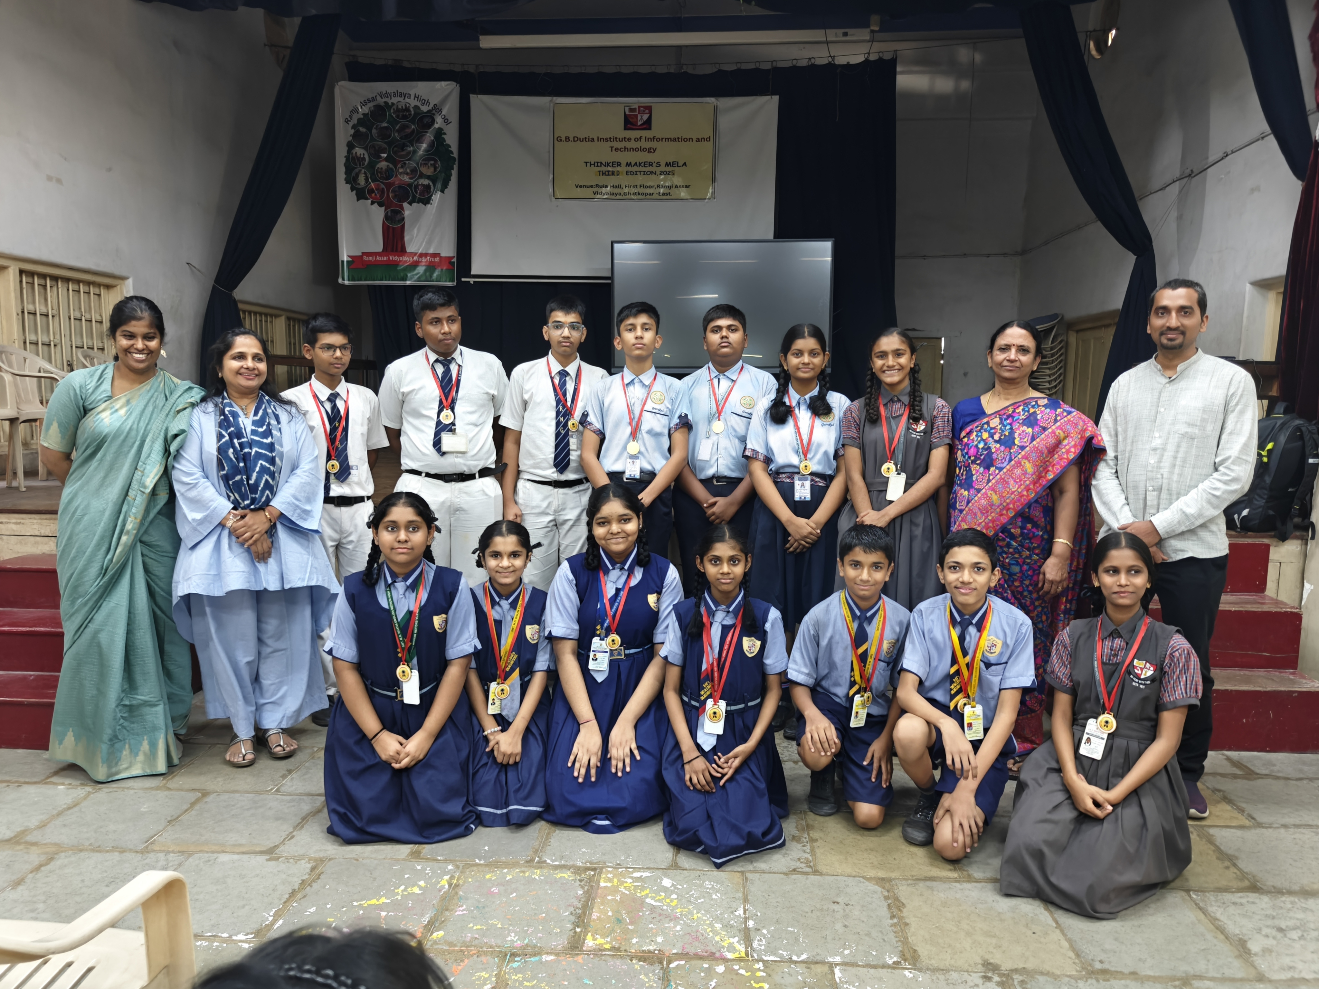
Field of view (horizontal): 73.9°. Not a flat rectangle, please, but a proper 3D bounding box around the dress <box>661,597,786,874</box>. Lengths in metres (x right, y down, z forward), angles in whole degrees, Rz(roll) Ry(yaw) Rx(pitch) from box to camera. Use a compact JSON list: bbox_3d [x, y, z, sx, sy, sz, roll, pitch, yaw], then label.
[{"bbox_3d":[0.199,0.669,2.670,0.380,0.698,0.500,1,8,4],"label":"dress"}]

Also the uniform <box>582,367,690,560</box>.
[{"bbox_3d":[-0.085,0.175,3.437,0.430,1.330,0.270,0,8,2],"label":"uniform"}]

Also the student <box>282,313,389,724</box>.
[{"bbox_3d":[-1.262,0.107,3.423,0.420,1.606,0.270,-3,8,-22],"label":"student"}]

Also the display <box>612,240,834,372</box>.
[{"bbox_3d":[0.454,-1.341,6.280,1.573,0.940,0.090,1,8,3],"label":"display"}]

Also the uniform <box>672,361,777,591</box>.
[{"bbox_3d":[0.261,0.147,3.554,0.440,1.350,0.280,0,8,5],"label":"uniform"}]

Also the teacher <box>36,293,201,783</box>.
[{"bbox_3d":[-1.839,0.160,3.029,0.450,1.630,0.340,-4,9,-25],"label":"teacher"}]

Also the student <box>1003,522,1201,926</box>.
[{"bbox_3d":[1.245,0.576,2.476,0.470,0.939,0.560,4,8,26],"label":"student"}]

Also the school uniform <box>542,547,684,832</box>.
[{"bbox_3d":[-0.161,0.581,2.877,0.430,0.820,0.580,0,8,3],"label":"school uniform"}]

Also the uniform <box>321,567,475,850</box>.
[{"bbox_3d":[-0.828,0.598,2.849,0.480,0.800,0.580,-2,8,-12],"label":"uniform"}]

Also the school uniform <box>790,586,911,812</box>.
[{"bbox_3d":[0.609,0.613,2.832,0.400,0.640,0.420,1,8,12],"label":"school uniform"}]

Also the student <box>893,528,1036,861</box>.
[{"bbox_3d":[0.935,0.541,2.721,0.420,0.930,0.580,2,8,17],"label":"student"}]

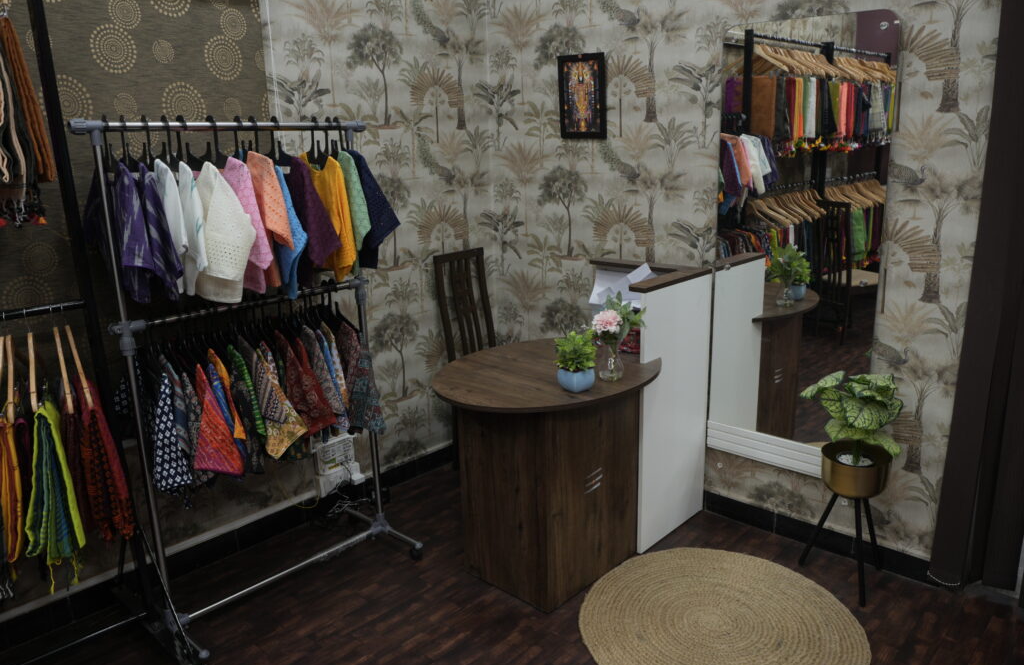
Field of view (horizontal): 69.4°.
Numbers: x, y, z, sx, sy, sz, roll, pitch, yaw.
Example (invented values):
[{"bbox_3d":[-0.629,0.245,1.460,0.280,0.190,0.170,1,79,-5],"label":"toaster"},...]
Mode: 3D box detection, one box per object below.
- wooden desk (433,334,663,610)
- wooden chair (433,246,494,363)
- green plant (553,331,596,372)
[{"bbox_3d":[0.172,0.472,2.816,0.700,0.756,0.992,11,18,42],"label":"wooden desk"},{"bbox_3d":[-0.056,0.160,3.492,0.510,1.060,0.410,11,18,42],"label":"wooden chair"},{"bbox_3d":[0.206,0.067,2.426,0.140,0.135,0.135,0,14,5],"label":"green plant"}]

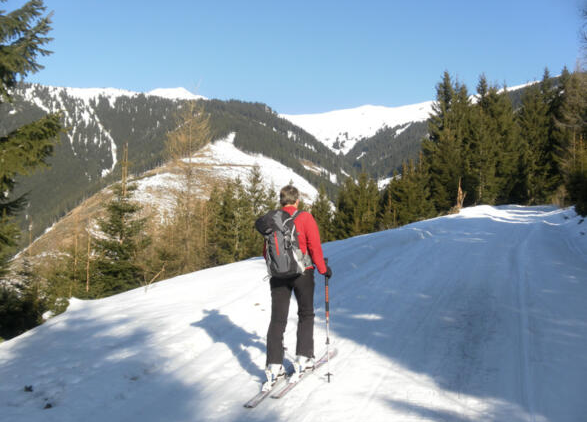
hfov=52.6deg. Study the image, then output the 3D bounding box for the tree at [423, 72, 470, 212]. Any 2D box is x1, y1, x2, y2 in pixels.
[{"bbox_3d":[10.313,-4.617,40.000,3.300,9.500,3.300,1,0,14],"label":"tree"}]

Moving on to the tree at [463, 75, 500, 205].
[{"bbox_3d":[13.696,-5.036,43.000,2.800,9.500,2.800,1,0,18],"label":"tree"}]

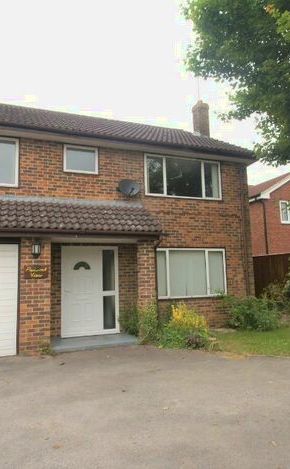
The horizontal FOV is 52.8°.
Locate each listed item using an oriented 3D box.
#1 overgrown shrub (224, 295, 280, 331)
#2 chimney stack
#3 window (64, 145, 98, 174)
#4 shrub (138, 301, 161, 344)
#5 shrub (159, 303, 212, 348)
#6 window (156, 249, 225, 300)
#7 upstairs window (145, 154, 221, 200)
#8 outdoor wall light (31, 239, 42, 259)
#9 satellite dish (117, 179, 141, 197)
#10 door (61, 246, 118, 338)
[{"bbox_3d":[2.808,1.938,7.602,1.200,0.820,1.000,1,-5,-19],"label":"overgrown shrub"},{"bbox_3d":[2.136,-4.394,11.237,0.500,1.500,0.500,1,-6,-20],"label":"chimney stack"},{"bbox_3d":[-1.572,-1.852,7.256,0.838,0.690,0.100,1,-5,-19],"label":"window"},{"bbox_3d":[0.097,1.898,6.300,0.500,0.950,0.480,1,-6,-20],"label":"shrub"},{"bbox_3d":[0.899,1.880,6.402,0.950,0.800,0.850,1,-5,-19],"label":"shrub"},{"bbox_3d":[1.205,1.049,7.927,2.330,1.309,0.100,1,-5,-19],"label":"window"},{"bbox_3d":[1.118,-1.558,8.149,2.358,1.121,0.100,1,-6,-20],"label":"upstairs window"},{"bbox_3d":[-2.073,0.268,5.590,0.160,0.340,0.200,1,-5,-19],"label":"outdoor wall light"},{"bbox_3d":[-0.382,-1.146,7.200,0.540,0.450,0.400,1,-6,-23],"label":"satellite dish"},{"bbox_3d":[-1.285,1.340,6.973,1.371,2.076,0.100,1,-6,-20],"label":"door"}]

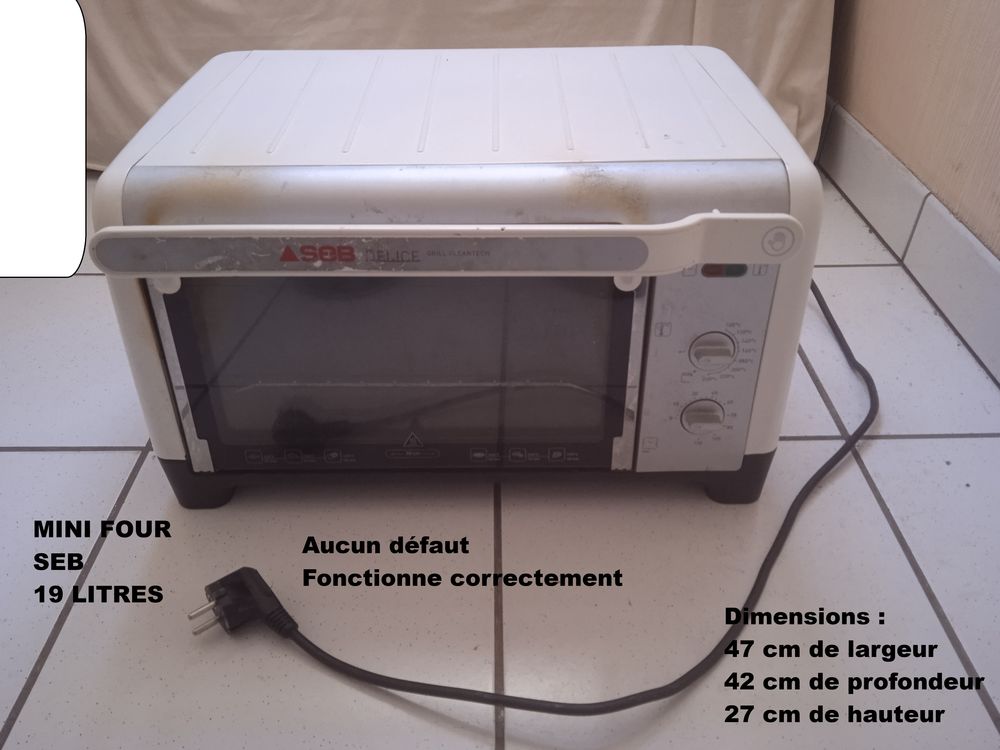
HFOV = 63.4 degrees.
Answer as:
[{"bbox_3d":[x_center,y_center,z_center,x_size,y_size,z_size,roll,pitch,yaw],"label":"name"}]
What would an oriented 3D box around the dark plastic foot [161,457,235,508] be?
[{"bbox_3d":[-0.230,0.071,0.650,0.058,0.053,0.053,-1,37,0],"label":"dark plastic foot"}]

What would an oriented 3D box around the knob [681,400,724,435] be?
[{"bbox_3d":[0.148,0.034,0.588,0.032,0.032,0.015,-1,31,0],"label":"knob"}]

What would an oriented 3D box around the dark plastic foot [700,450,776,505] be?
[{"bbox_3d":[0.183,0.067,0.649,0.056,0.053,0.053,-1,37,0],"label":"dark plastic foot"}]

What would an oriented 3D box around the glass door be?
[{"bbox_3d":[-0.066,-0.011,0.575,0.329,0.187,0.015,-1,31,0],"label":"glass door"}]

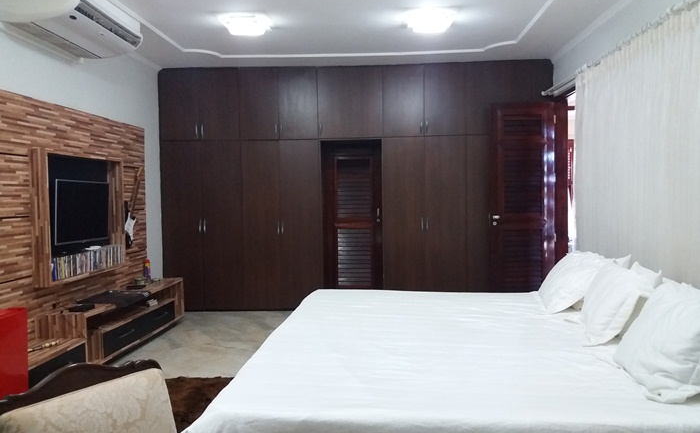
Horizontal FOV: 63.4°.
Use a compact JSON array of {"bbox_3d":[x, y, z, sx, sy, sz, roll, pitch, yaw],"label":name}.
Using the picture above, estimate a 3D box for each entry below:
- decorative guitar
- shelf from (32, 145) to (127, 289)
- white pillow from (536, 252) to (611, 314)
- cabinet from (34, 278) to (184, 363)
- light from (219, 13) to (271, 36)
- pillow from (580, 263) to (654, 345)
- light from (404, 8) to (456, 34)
[{"bbox_3d":[-2.365,-0.106,6.254,0.070,0.960,0.330,-1,-20,4],"label":"decorative guitar"},{"bbox_3d":[-2.414,-0.005,5.140,0.160,1.104,1.296,-1,2,4],"label":"shelf"},{"bbox_3d":[1.533,0.418,3.944,0.170,0.460,0.680,40,11,9],"label":"white pillow"},{"bbox_3d":[-2.225,0.987,5.564,0.444,0.446,2.105,-1,2,4],"label":"cabinet"},{"bbox_3d":[-0.970,-1.742,5.221,0.430,0.120,0.430,-1,2,4],"label":"light"},{"bbox_3d":[1.439,0.453,3.129,0.160,0.450,0.650,38,13,14],"label":"pillow"},{"bbox_3d":[0.732,-1.764,5.149,0.430,0.120,0.430,-1,2,4],"label":"light"}]

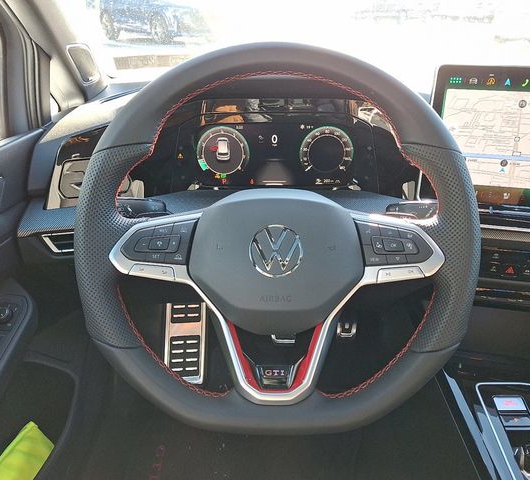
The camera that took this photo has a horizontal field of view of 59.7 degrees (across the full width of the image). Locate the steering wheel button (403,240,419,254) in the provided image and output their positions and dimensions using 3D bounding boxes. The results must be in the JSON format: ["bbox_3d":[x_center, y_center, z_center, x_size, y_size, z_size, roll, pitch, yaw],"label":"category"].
[{"bbox_3d":[0.136,0.007,0.429,0.015,0.013,0.006,0,2,0],"label":"steering wheel button"}]

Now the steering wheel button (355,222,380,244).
[{"bbox_3d":[0.096,-0.006,0.429,0.022,0.019,0.006,3,2,0],"label":"steering wheel button"}]

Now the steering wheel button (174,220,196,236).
[{"bbox_3d":[-0.074,-0.010,0.426,0.020,0.013,0.006,-5,0,0],"label":"steering wheel button"}]

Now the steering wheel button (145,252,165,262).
[{"bbox_3d":[-0.101,0.016,0.426,0.018,0.009,0.006,3,0,0],"label":"steering wheel button"}]

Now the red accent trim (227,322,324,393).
[{"bbox_3d":[0.010,0.108,0.428,0.089,0.066,0.018,0,0,0],"label":"red accent trim"}]

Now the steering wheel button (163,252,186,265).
[{"bbox_3d":[-0.082,0.017,0.426,0.020,0.010,0.006,3,0,0],"label":"steering wheel button"}]

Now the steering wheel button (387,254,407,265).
[{"bbox_3d":[0.123,0.018,0.428,0.019,0.009,0.006,-3,2,0],"label":"steering wheel button"}]

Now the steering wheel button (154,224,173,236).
[{"bbox_3d":[-0.093,-0.009,0.426,0.018,0.011,0.006,-6,0,0],"label":"steering wheel button"}]

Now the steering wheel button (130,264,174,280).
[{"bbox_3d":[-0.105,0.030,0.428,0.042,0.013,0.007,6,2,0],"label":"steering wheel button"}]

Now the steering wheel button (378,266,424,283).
[{"bbox_3d":[0.125,0.032,0.426,0.043,0.013,0.007,-5,0,0],"label":"steering wheel button"}]

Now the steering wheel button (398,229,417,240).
[{"bbox_3d":[0.133,-0.005,0.429,0.018,0.011,0.006,5,2,0],"label":"steering wheel button"}]

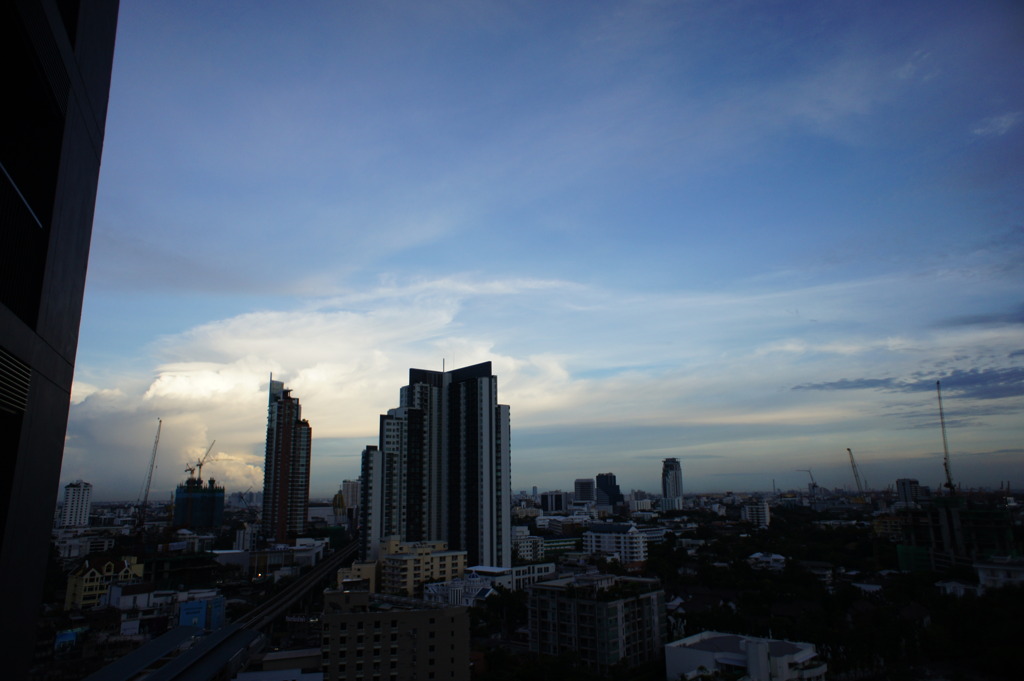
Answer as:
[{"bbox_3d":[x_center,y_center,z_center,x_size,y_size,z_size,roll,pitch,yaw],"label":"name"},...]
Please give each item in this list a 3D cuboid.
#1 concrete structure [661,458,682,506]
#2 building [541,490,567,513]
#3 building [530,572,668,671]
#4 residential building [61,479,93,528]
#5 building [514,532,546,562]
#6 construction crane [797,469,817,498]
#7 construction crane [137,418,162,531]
[{"bbox_3d":[297.460,267.630,1271.250,30.000,97.000,28.000,-2,-13,5],"label":"concrete structure"},{"bbox_3d":[68.110,265.580,1118.760,38.000,41.000,24.000,1,-13,-10],"label":"building"},{"bbox_3d":[26.650,84.830,211.260,26.000,24.220,34.700,-12,-16,39],"label":"building"},{"bbox_3d":[-488.270,183.330,765.080,26.000,59.000,17.000,4,-14,-22],"label":"residential building"},{"bbox_3d":[10.860,150.090,489.920,22.000,19.500,14.000,6,-15,-29],"label":"building"},{"bbox_3d":[623.620,302.250,1442.180,40.000,61.920,9.000,-6,-14,22],"label":"construction crane"},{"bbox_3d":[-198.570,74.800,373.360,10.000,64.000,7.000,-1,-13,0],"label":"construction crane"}]

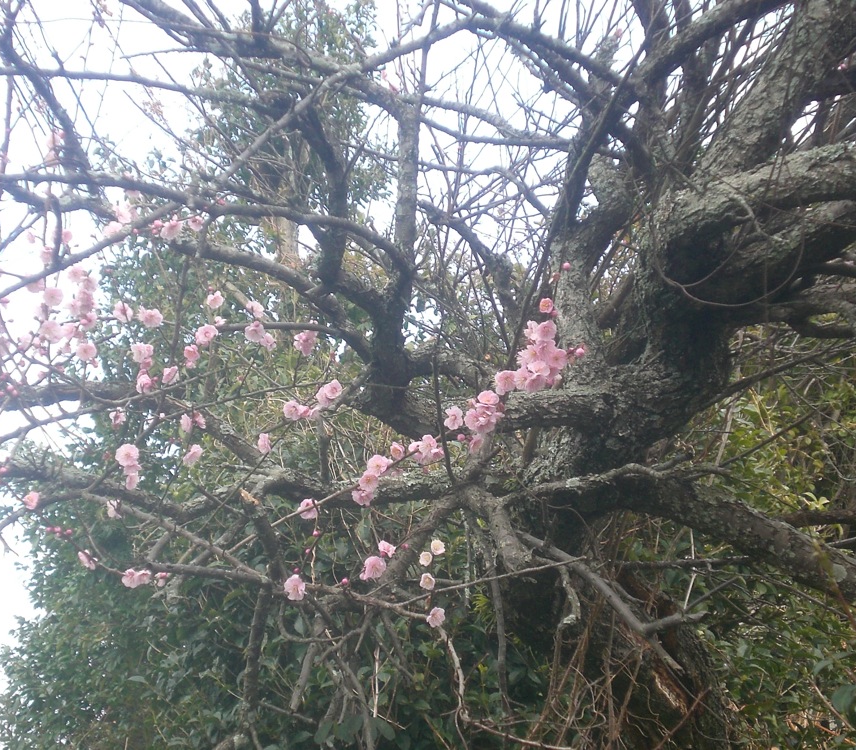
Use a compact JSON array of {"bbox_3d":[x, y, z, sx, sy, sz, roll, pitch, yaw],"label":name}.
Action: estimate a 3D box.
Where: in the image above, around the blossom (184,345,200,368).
[{"bbox_3d":[-0.324,-0.025,2.500,0.021,0.032,0.022,-2,0,11],"label":"blossom"}]

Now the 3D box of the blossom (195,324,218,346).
[{"bbox_3d":[-0.298,-0.053,2.450,0.031,0.028,0.020,1,0,-6],"label":"blossom"}]

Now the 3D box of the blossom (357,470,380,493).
[{"bbox_3d":[-0.071,0.126,2.150,0.025,0.025,0.016,0,-6,0],"label":"blossom"}]

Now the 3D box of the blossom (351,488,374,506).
[{"bbox_3d":[-0.086,0.162,2.400,0.030,0.022,0.022,0,17,0],"label":"blossom"}]

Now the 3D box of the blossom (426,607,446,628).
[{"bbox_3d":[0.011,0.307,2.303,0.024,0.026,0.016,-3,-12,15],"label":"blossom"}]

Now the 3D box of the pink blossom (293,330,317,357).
[{"bbox_3d":[-0.144,-0.037,2.120,0.026,0.029,0.022,-4,5,18],"label":"pink blossom"}]

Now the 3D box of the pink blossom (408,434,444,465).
[{"bbox_3d":[-0.002,0.096,2.350,0.045,0.037,0.030,1,8,-6],"label":"pink blossom"}]

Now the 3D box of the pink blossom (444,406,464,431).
[{"bbox_3d":[0.031,0.051,2.150,0.024,0.028,0.016,0,0,0],"label":"pink blossom"}]

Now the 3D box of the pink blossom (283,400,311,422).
[{"bbox_3d":[-0.176,0.048,2.450,0.039,0.026,0.024,-1,6,6],"label":"pink blossom"}]

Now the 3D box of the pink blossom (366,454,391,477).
[{"bbox_3d":[-0.059,0.107,2.150,0.025,0.025,0.016,1,0,-3],"label":"pink blossom"}]

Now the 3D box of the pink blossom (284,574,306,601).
[{"bbox_3d":[-0.154,0.247,2.120,0.025,0.029,0.017,1,11,-3],"label":"pink blossom"}]

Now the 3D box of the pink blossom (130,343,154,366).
[{"bbox_3d":[-0.392,-0.028,2.500,0.032,0.032,0.024,-5,9,23],"label":"pink blossom"}]

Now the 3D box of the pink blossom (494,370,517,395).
[{"bbox_3d":[0.103,0.010,2.420,0.028,0.031,0.022,-1,6,6],"label":"pink blossom"}]

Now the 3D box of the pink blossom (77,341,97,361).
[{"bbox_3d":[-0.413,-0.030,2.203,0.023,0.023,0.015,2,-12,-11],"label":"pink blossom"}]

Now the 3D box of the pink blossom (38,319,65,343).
[{"bbox_3d":[-0.439,-0.052,2.123,0.029,0.027,0.018,3,-12,-12],"label":"pink blossom"}]

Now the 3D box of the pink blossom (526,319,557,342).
[{"bbox_3d":[0.153,-0.060,2.450,0.039,0.031,0.025,1,0,-6],"label":"pink blossom"}]

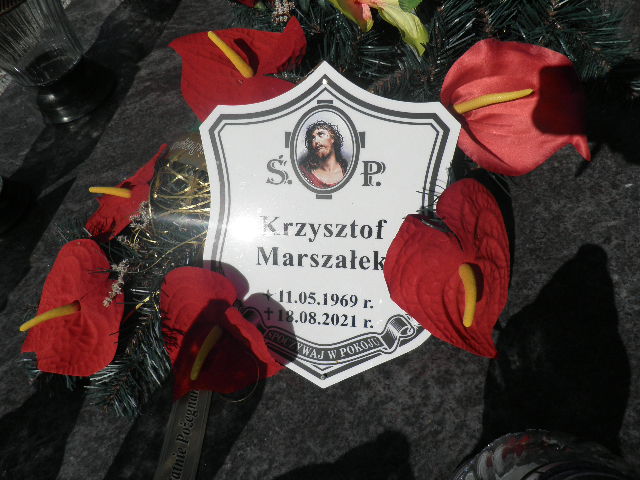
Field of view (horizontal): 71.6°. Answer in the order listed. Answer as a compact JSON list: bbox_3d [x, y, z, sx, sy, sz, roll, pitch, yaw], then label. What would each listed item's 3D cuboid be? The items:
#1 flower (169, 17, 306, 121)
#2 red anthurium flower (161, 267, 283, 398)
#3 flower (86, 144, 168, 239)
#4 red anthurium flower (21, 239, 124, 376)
[{"bbox_3d":[-0.079,-0.168,0.445,0.135,0.055,0.120,10,70,16],"label":"flower"},{"bbox_3d":[-0.089,0.080,0.390,0.105,0.055,0.115,33,108,4],"label":"red anthurium flower"},{"bbox_3d":[-0.185,-0.046,0.430,0.110,0.050,0.105,-52,36,0],"label":"flower"},{"bbox_3d":[-0.226,0.063,0.410,0.108,0.055,0.118,-18,77,26],"label":"red anthurium flower"}]

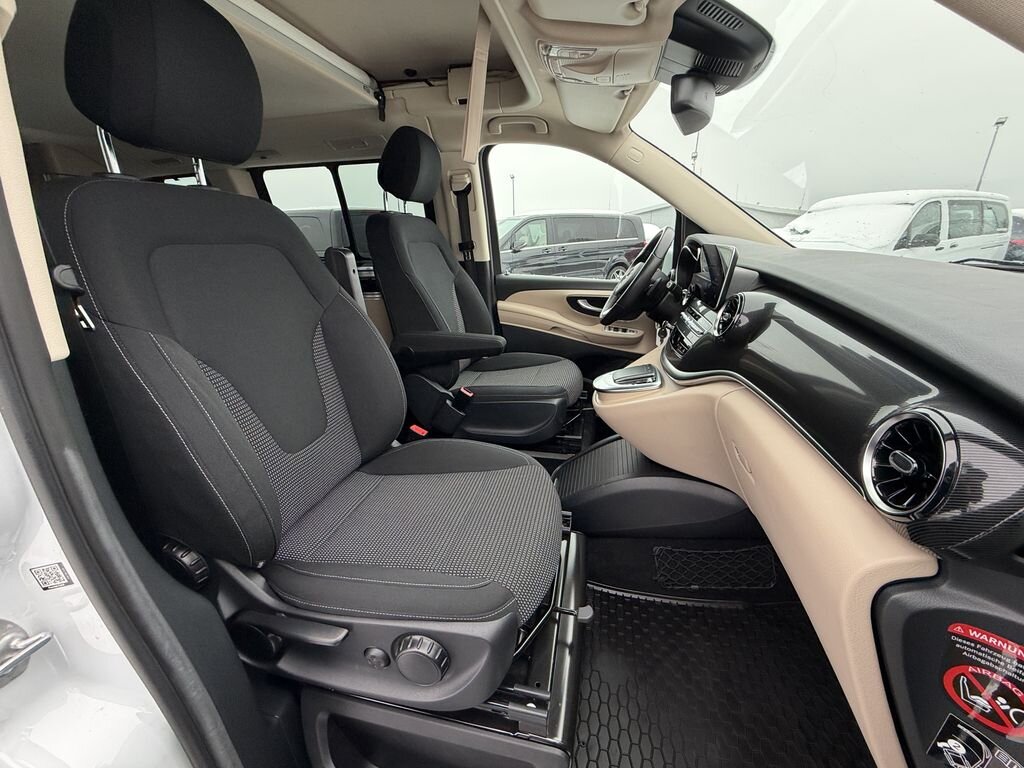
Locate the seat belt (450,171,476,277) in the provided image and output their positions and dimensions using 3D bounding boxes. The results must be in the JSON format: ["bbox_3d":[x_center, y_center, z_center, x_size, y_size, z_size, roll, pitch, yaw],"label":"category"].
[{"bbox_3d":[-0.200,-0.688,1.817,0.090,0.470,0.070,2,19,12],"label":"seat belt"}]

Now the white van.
[{"bbox_3d":[5.811,-2.134,6.801,4.950,1.920,1.930,-10,20,-23],"label":"white van"}]

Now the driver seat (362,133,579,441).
[{"bbox_3d":[-0.097,-0.377,1.529,0.740,1.050,0.590,2,19,12],"label":"driver seat"}]

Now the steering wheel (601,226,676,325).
[{"bbox_3d":[0.443,-0.355,1.430,0.100,0.380,0.380,34,22,-1],"label":"steering wheel"}]

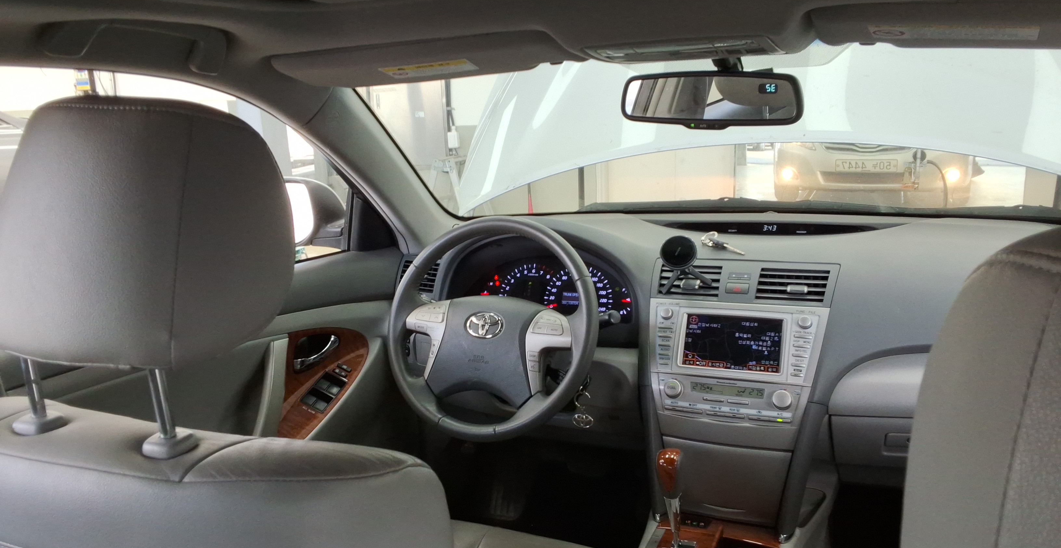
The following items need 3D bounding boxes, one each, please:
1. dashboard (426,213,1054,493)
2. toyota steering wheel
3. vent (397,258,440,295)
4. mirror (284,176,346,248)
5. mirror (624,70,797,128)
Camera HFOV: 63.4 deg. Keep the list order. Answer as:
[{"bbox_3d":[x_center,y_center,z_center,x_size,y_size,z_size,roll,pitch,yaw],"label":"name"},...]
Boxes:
[{"bbox_3d":[0.404,0.103,1.595,1.410,0.400,0.480,3,13,21],"label":"dashboard"},{"bbox_3d":[-0.057,0.092,1.456,0.380,0.380,0.105,3,-10,21],"label":"toyota steering wheel"},{"bbox_3d":[-0.217,0.006,1.699,0.092,0.080,0.040,3,-7,21],"label":"vent"},{"bbox_3d":[-0.500,-0.127,1.782,0.230,0.152,0.130,1,13,14],"label":"mirror"},{"bbox_3d":[0.243,-0.230,1.129,0.250,0.072,0.042,7,20,35],"label":"mirror"}]

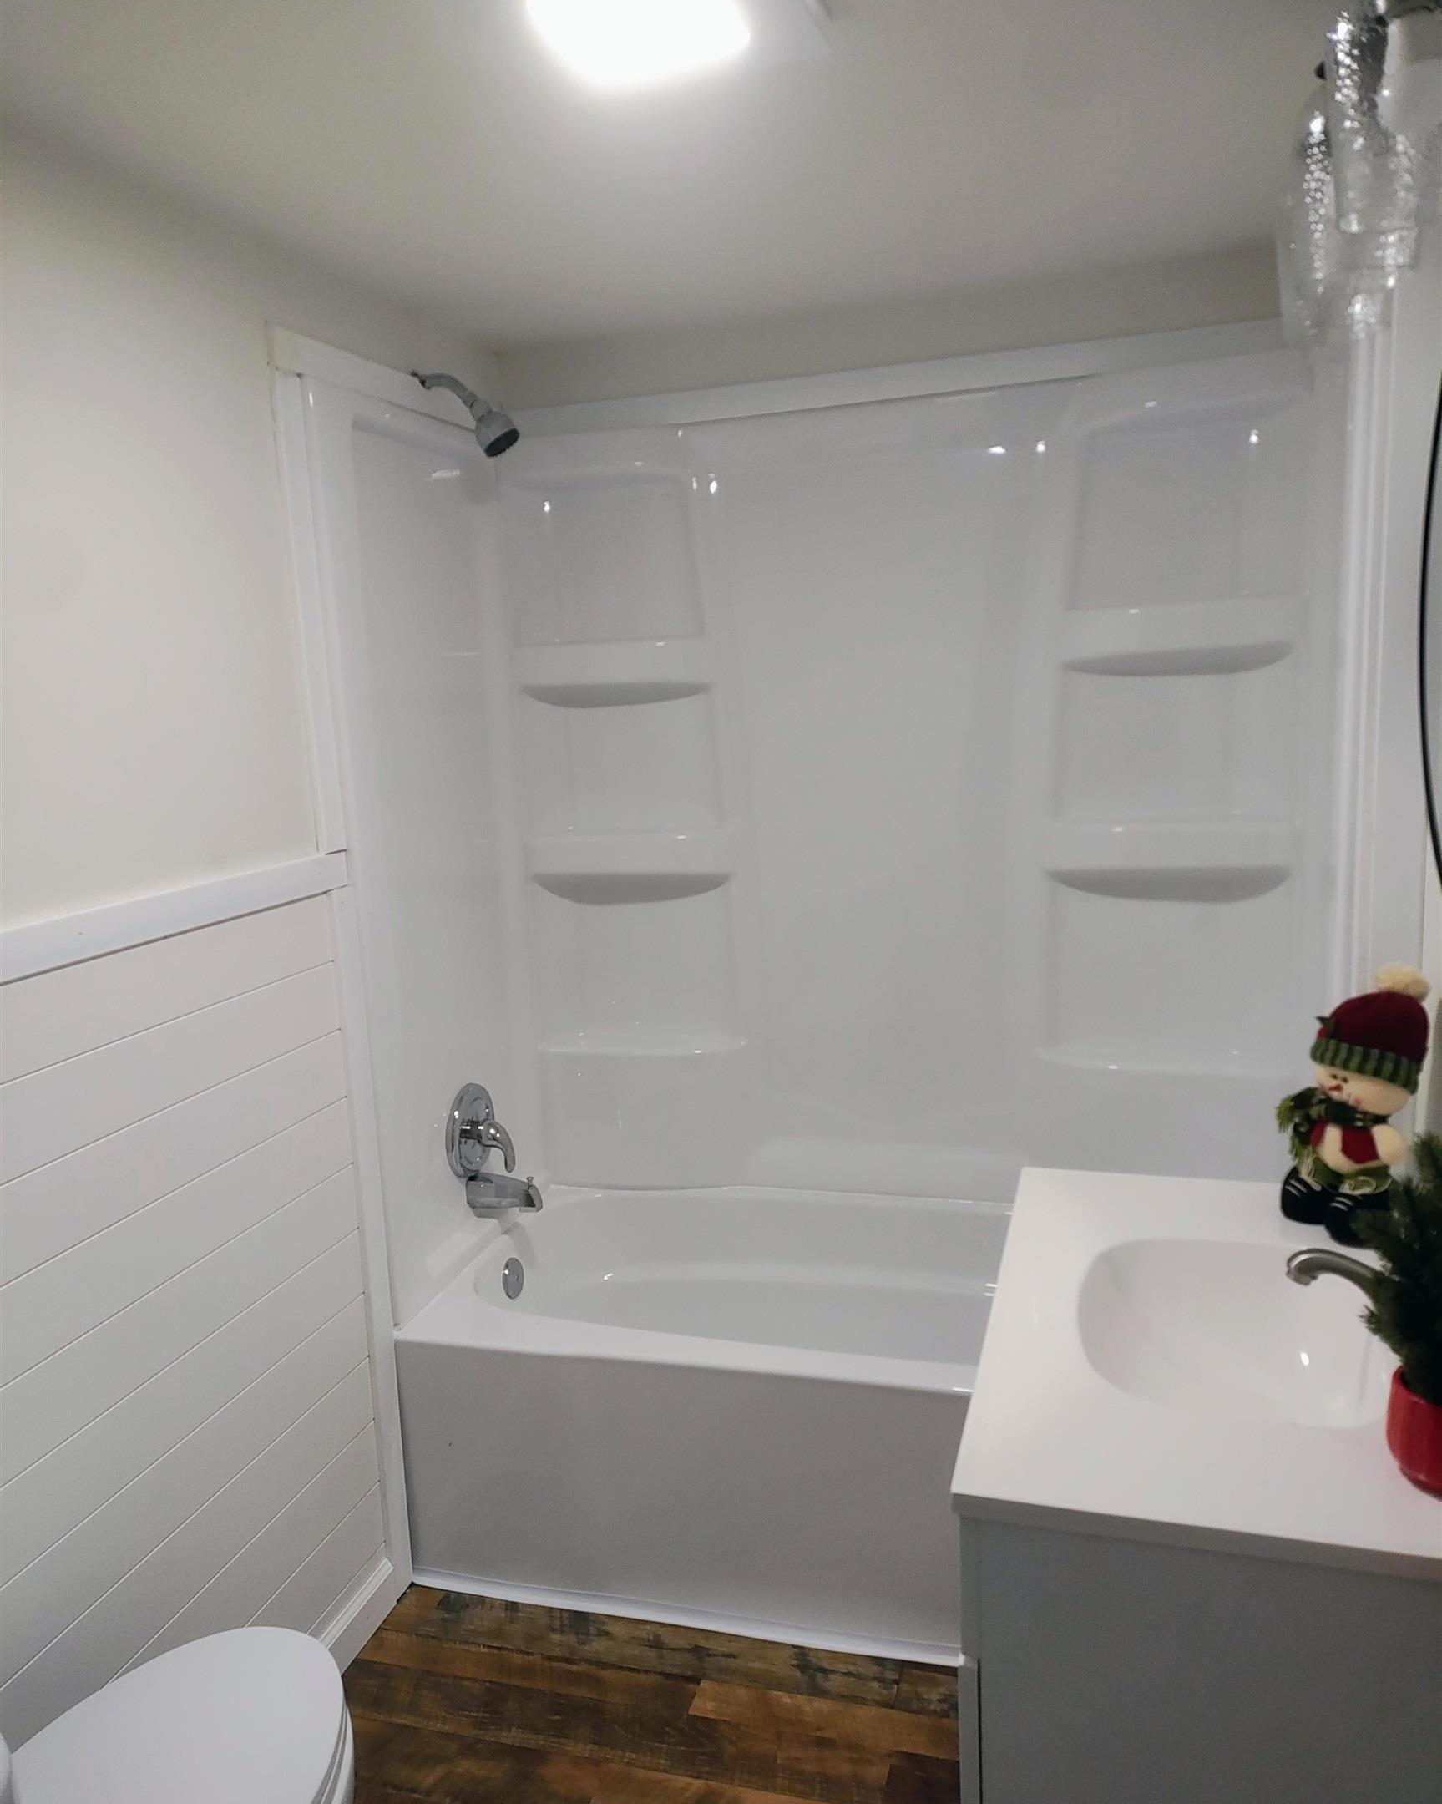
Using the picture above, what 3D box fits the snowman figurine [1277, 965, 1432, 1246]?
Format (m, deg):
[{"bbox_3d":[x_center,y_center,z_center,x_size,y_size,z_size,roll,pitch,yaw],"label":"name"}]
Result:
[{"bbox_3d":[0.754,0.229,1.635,0.135,0.315,0.150,-7,10,-26],"label":"snowman figurine"}]

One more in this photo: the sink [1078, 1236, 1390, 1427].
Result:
[{"bbox_3d":[0.523,0.497,1.450,0.295,0.135,0.410,0,9,17],"label":"sink"}]

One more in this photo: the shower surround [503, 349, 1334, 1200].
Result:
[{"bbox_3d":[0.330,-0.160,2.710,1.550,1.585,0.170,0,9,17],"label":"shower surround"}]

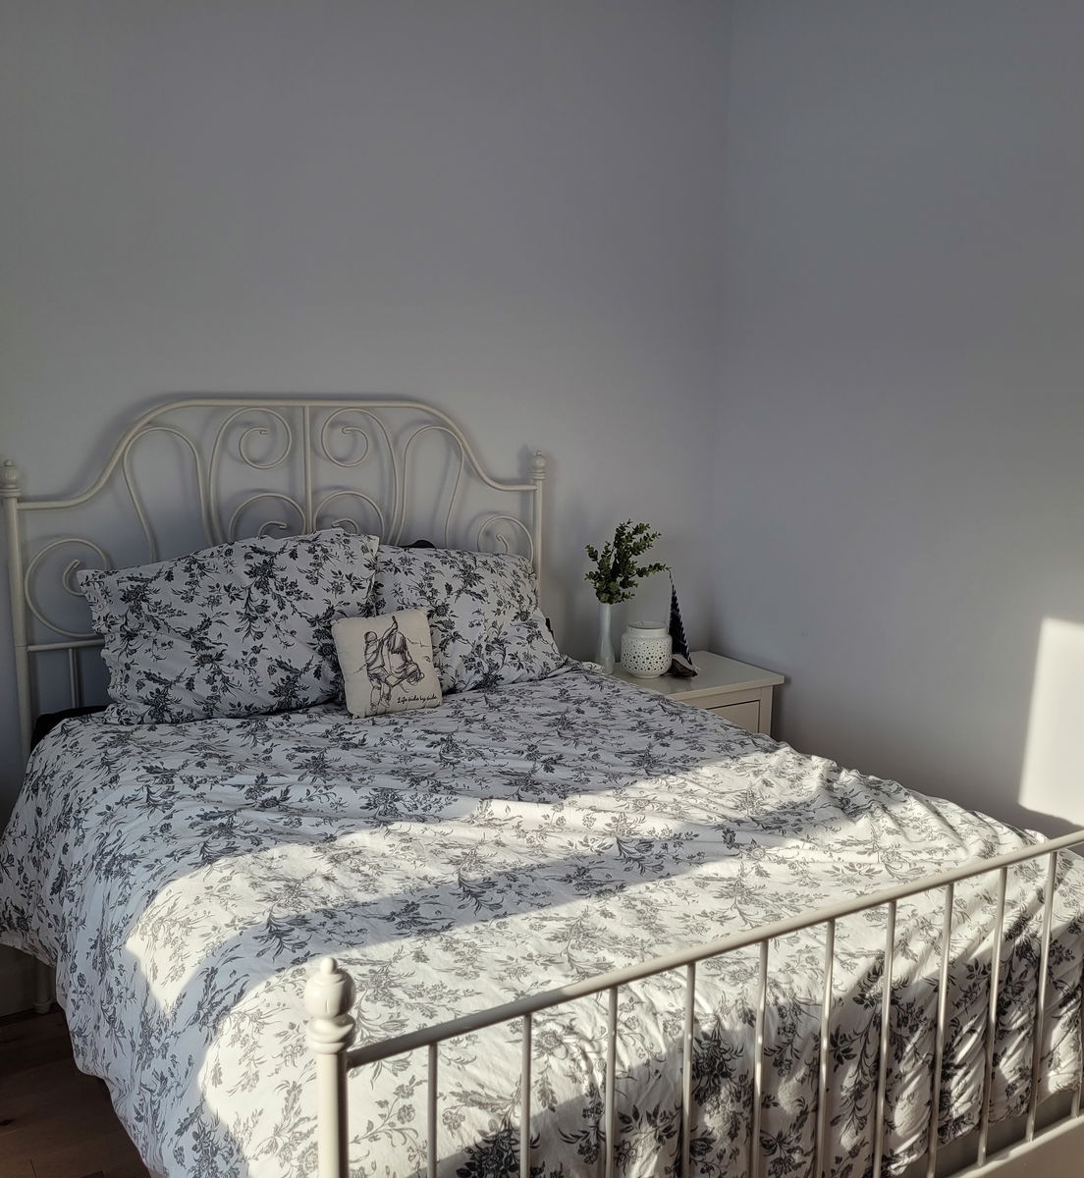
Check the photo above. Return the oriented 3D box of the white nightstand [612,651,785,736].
[{"bbox_3d":[0.385,0.581,3.558,0.547,0.663,0.376,-5,11,-31],"label":"white nightstand"}]

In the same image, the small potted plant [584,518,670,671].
[{"bbox_3d":[0.244,0.039,3.446,0.215,0.440,0.195,-5,11,-31],"label":"small potted plant"}]

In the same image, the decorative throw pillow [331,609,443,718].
[{"bbox_3d":[-0.356,0.168,2.766,0.243,0.240,0.085,-7,-12,-30],"label":"decorative throw pillow"}]

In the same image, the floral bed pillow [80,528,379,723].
[{"bbox_3d":[-0.705,0.082,2.786,0.665,0.410,0.180,-8,-8,-26],"label":"floral bed pillow"}]

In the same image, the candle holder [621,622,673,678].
[{"bbox_3d":[0.307,0.184,3.487,0.150,0.142,0.150,1,10,0],"label":"candle holder"}]

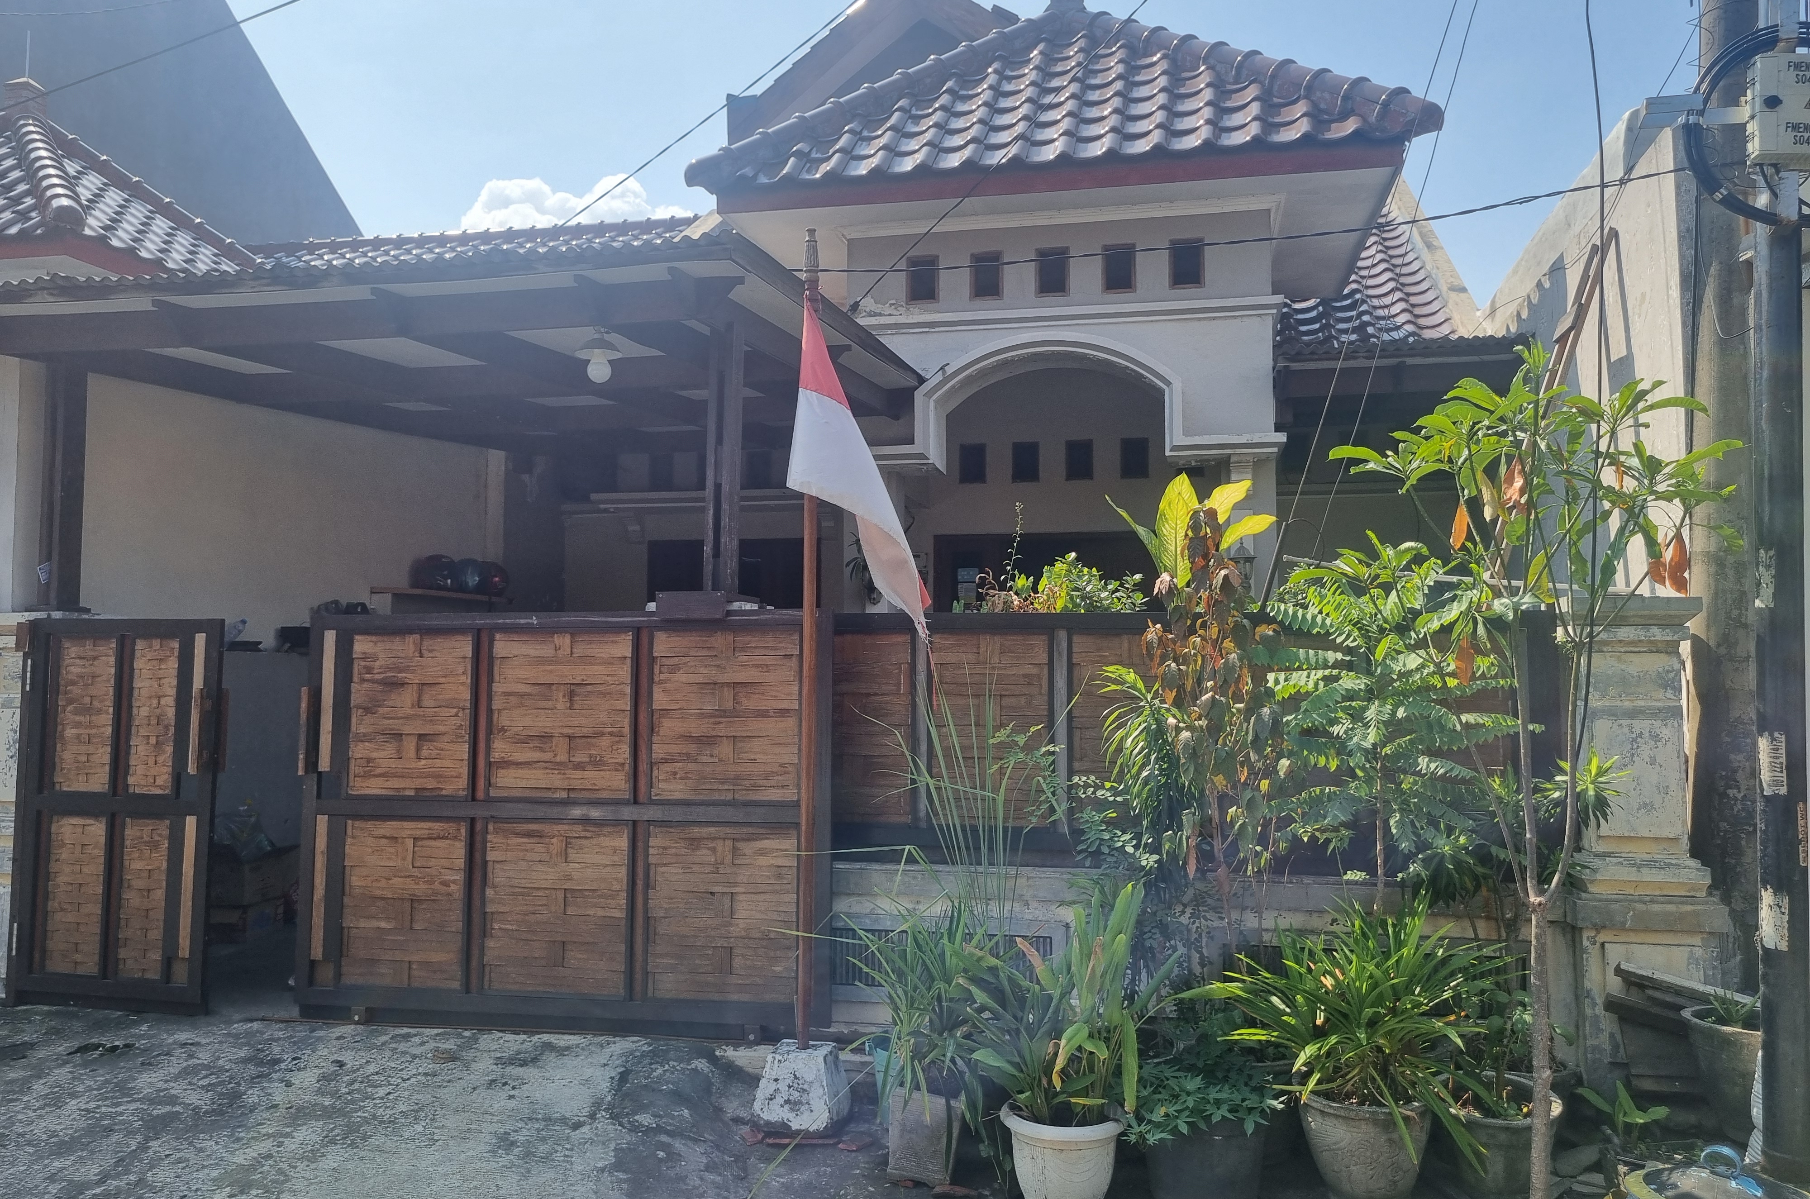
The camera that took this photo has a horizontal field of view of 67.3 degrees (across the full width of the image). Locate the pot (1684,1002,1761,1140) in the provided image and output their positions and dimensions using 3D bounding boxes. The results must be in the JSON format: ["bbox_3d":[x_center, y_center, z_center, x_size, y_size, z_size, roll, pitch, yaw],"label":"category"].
[{"bbox_3d":[2.766,1.533,4.450,0.430,0.499,0.430,0,-4,0],"label":"pot"}]

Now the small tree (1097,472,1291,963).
[{"bbox_3d":[0.985,0.539,4.591,0.636,1.939,0.600,0,-4,0],"label":"small tree"}]

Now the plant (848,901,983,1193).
[{"bbox_3d":[0.042,1.378,4.220,0.400,0.853,0.420,0,-4,0],"label":"plant"}]

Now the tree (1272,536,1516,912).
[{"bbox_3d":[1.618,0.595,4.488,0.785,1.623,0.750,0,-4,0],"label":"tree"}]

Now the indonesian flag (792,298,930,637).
[{"bbox_3d":[-0.160,-0.463,4.660,0.465,1.173,0.250,0,-4,0],"label":"indonesian flag"}]

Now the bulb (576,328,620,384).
[{"bbox_3d":[-1.377,-1.091,6.100,0.190,0.251,0.190,0,-4,0],"label":"bulb"}]

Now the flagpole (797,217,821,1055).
[{"bbox_3d":[-0.334,0.114,4.722,0.045,2.864,0.045,0,-4,0],"label":"flagpole"}]

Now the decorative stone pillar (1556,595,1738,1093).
[{"bbox_3d":[2.630,0.863,4.812,0.500,1.765,0.500,0,-4,12],"label":"decorative stone pillar"}]

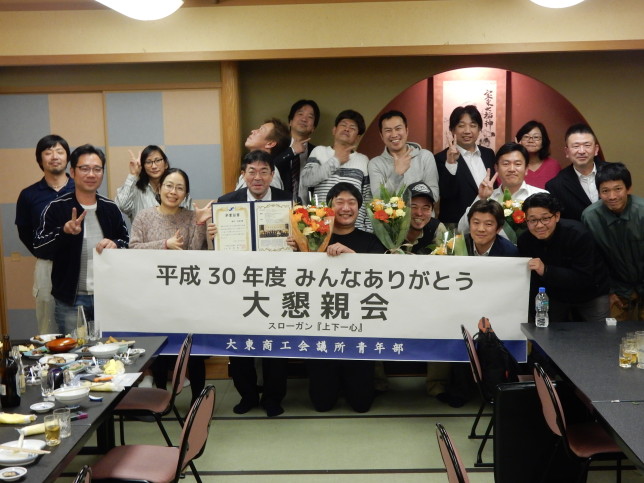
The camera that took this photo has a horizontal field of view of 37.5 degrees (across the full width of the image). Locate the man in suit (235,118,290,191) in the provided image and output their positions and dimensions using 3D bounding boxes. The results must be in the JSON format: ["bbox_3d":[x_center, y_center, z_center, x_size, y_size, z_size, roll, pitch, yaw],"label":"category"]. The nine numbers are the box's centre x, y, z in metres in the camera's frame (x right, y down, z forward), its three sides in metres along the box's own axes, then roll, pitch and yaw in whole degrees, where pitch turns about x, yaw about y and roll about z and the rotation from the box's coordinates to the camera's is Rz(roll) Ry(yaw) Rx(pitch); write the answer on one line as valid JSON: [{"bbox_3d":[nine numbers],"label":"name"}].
[{"bbox_3d":[-0.352,0.106,6.009,0.460,1.744,0.360,6,10,43],"label":"man in suit"}]

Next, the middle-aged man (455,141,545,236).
[{"bbox_3d":[1.122,0.190,5.710,0.540,1.563,0.400,0,7,9],"label":"middle-aged man"}]

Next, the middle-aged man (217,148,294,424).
[{"bbox_3d":[-0.373,0.247,5.592,0.480,1.570,0.430,-1,7,2],"label":"middle-aged man"}]

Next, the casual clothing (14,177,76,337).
[{"bbox_3d":[-1.590,0.309,5.745,0.490,1.380,0.320,-3,7,-13],"label":"casual clothing"}]

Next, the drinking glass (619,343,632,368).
[{"bbox_3d":[1.336,0.504,4.183,0.059,0.100,0.059,-1,7,2],"label":"drinking glass"}]

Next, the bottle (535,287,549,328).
[{"bbox_3d":[1.117,0.334,4.828,0.067,0.208,0.067,-1,7,0],"label":"bottle"}]

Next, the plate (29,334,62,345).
[{"bbox_3d":[-1.427,0.506,4.912,0.170,0.040,0.150,-1,7,2],"label":"plate"}]

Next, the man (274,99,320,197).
[{"bbox_3d":[-0.133,-0.032,6.165,0.500,1.775,0.340,-2,7,-3],"label":"man"}]

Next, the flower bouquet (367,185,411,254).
[{"bbox_3d":[0.382,-0.090,5.409,0.260,0.470,0.200,-1,7,2],"label":"flower bouquet"}]

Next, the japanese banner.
[{"bbox_3d":[-0.057,0.361,5.327,2.440,0.590,0.050,1,7,0],"label":"japanese banner"}]

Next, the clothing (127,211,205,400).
[{"bbox_3d":[-0.902,0.387,5.613,0.480,1.186,0.360,-3,7,-10],"label":"clothing"}]

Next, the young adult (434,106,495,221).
[{"bbox_3d":[0.932,-0.003,6.035,0.500,1.721,0.340,-1,7,3],"label":"young adult"}]

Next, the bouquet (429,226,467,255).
[{"bbox_3d":[0.718,0.113,5.425,0.250,0.400,0.200,-1,7,2],"label":"bouquet"}]

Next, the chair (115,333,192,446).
[{"bbox_3d":[-0.895,0.779,4.812,0.490,0.690,0.450,-1,7,2],"label":"chair"}]

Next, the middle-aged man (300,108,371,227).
[{"bbox_3d":[0.106,0.013,6.092,0.540,1.713,0.360,-1,7,0],"label":"middle-aged man"}]

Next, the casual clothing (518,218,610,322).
[{"bbox_3d":[1.376,0.417,5.295,0.540,1.097,0.520,1,7,18],"label":"casual clothing"}]

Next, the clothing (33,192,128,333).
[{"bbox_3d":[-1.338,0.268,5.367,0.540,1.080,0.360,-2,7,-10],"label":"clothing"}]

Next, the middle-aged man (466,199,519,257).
[{"bbox_3d":[0.961,0.375,5.474,0.540,1.258,0.580,0,7,7],"label":"middle-aged man"}]

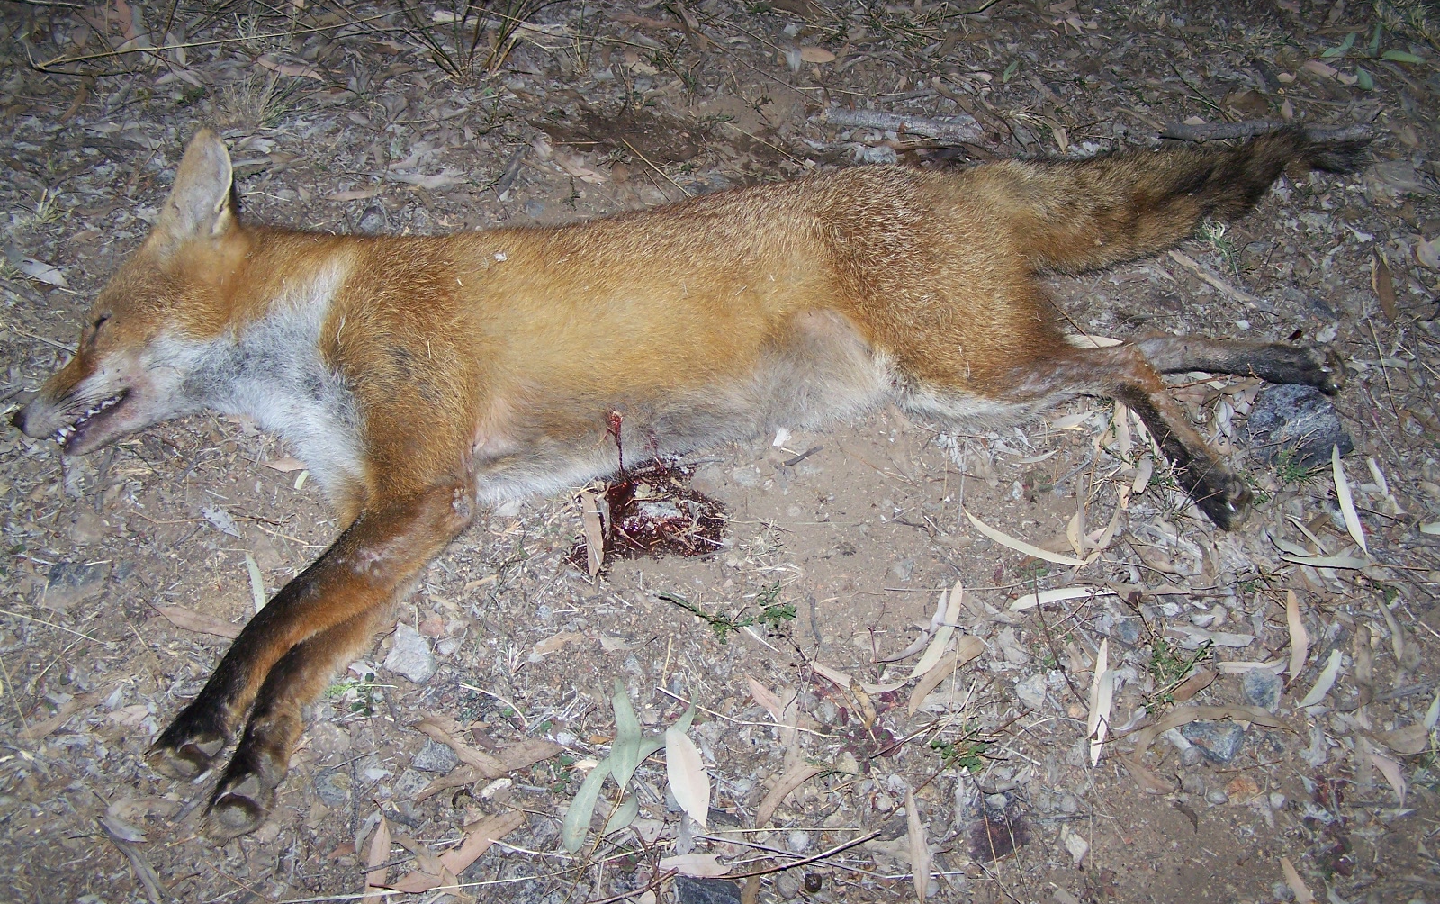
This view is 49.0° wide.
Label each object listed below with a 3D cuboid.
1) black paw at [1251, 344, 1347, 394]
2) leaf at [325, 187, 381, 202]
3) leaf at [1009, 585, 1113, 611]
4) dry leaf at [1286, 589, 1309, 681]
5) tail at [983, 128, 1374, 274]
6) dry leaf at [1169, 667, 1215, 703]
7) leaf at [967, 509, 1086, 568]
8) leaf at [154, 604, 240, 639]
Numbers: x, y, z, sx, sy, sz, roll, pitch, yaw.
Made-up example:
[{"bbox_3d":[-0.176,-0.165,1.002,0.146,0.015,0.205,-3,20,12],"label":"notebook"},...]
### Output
[{"bbox_3d":[0.402,-0.058,1.101,0.061,0.031,0.035,6,54,4],"label":"black paw"},{"bbox_3d":[-0.302,-0.213,1.301,0.046,0.007,0.010,-15,52,-12],"label":"leaf"},{"bbox_3d":[0.224,0.095,1.038,0.073,0.009,0.012,-8,51,-7],"label":"leaf"},{"bbox_3d":[0.385,0.123,1.051,0.013,0.012,0.078,11,50,9],"label":"dry leaf"},{"bbox_3d":[0.339,-0.185,1.175,0.330,0.068,0.088,-17,56,-12],"label":"tail"},{"bbox_3d":[0.299,0.147,0.996,0.037,0.007,0.012,-27,55,-21],"label":"dry leaf"},{"bbox_3d":[0.204,0.062,1.071,0.091,0.010,0.014,25,54,20],"label":"leaf"},{"bbox_3d":[-0.347,0.114,1.060,0.077,0.010,0.013,12,50,10],"label":"leaf"}]

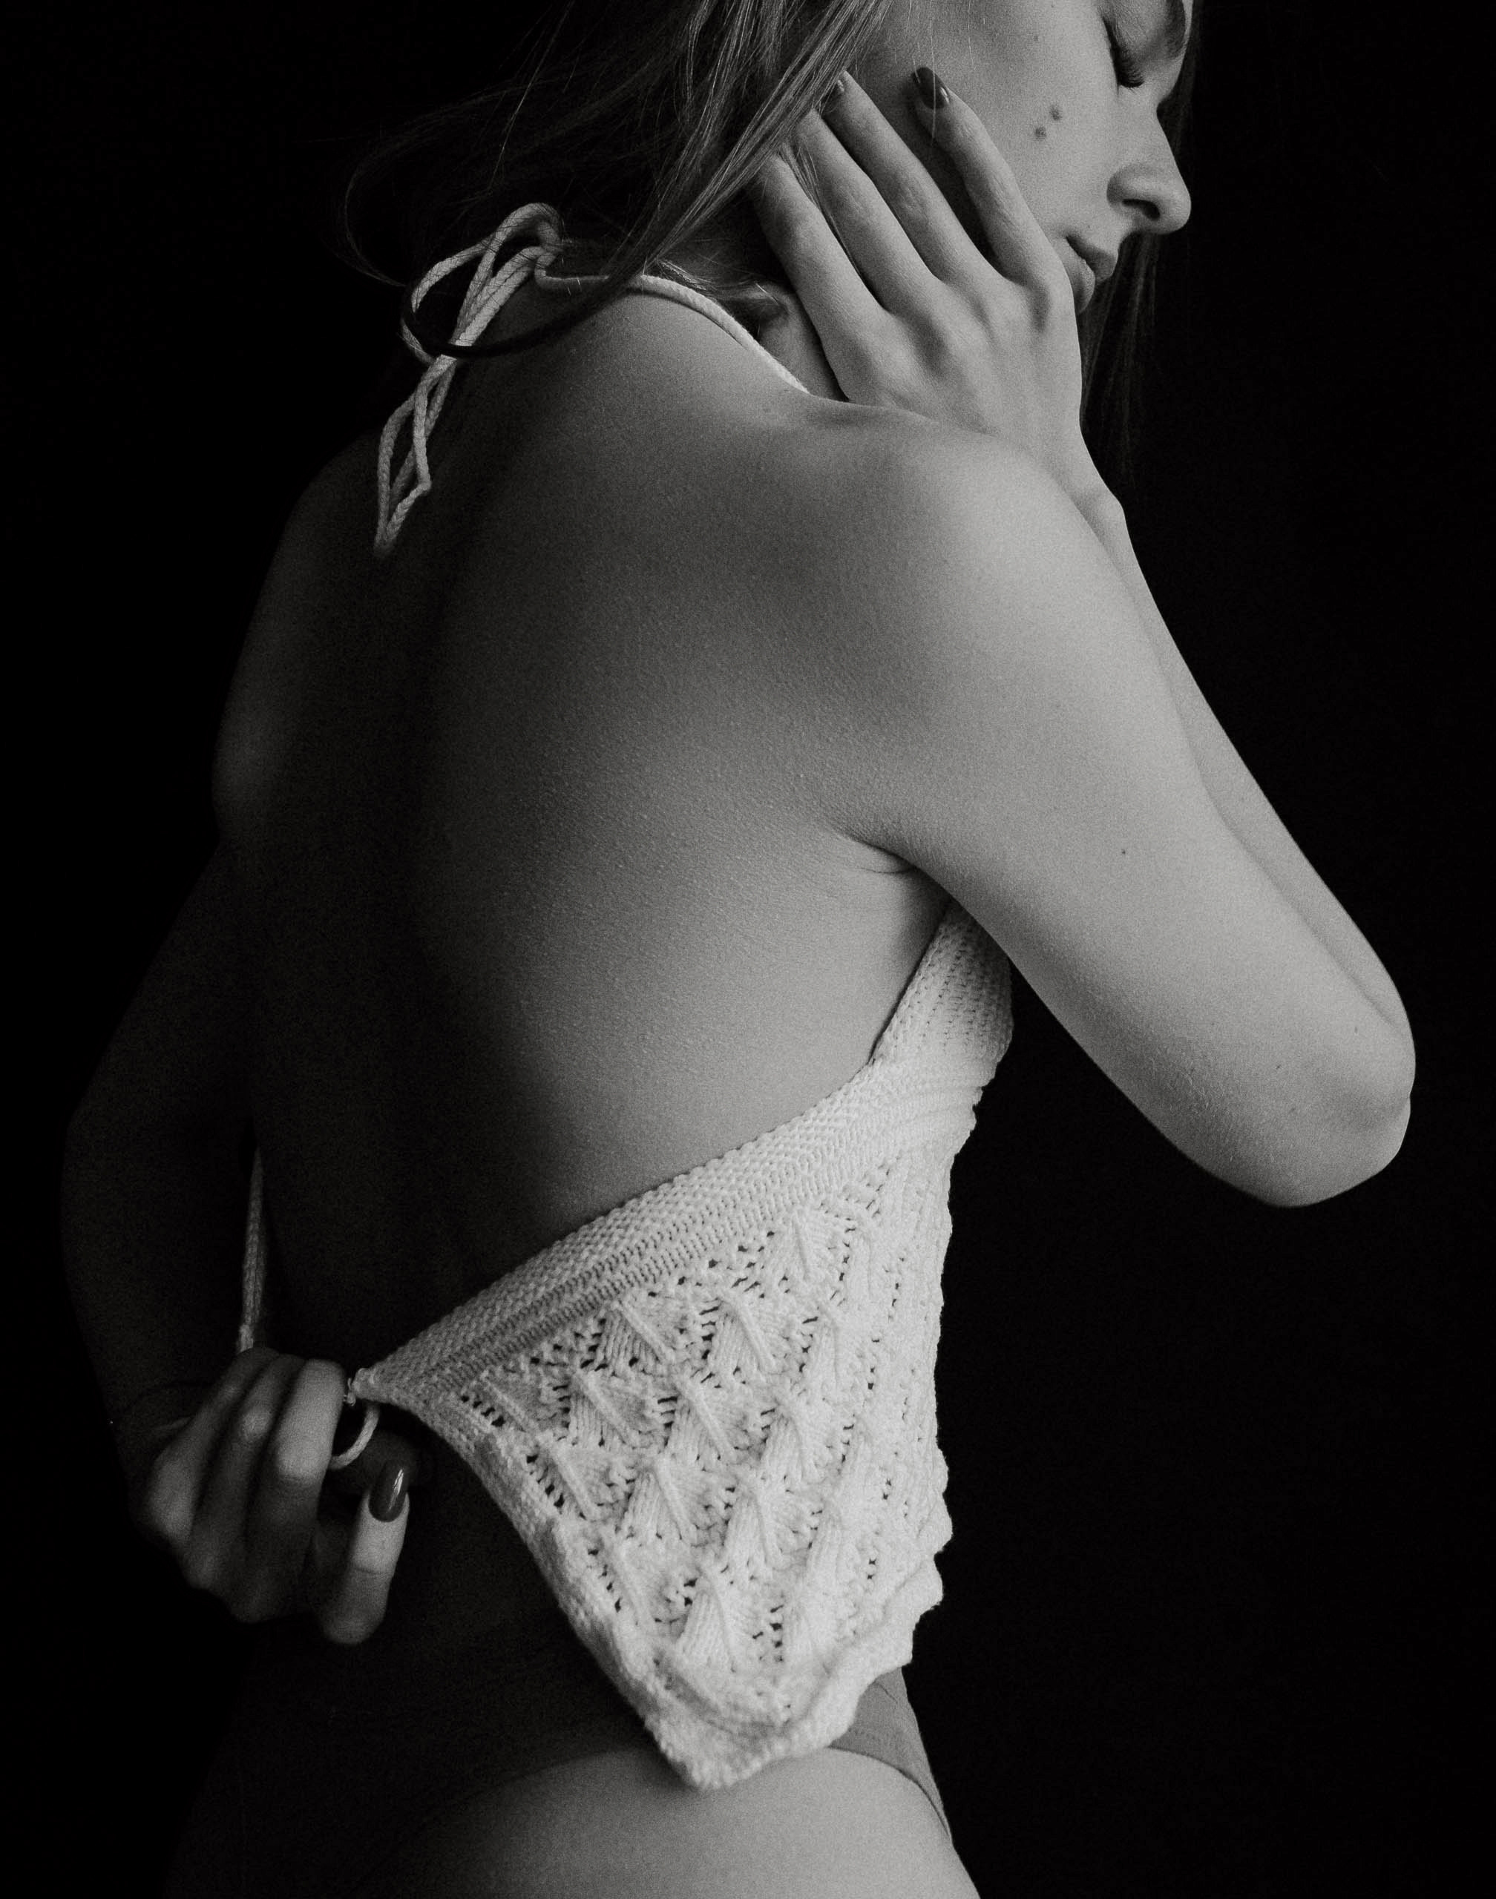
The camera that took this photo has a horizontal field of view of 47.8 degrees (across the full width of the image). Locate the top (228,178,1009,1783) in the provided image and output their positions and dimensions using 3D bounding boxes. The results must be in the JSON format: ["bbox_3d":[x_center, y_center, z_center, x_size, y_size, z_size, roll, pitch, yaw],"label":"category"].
[{"bbox_3d":[-0.055,0.015,0.700,0.270,0.580,0.270,2,0,43],"label":"top"}]

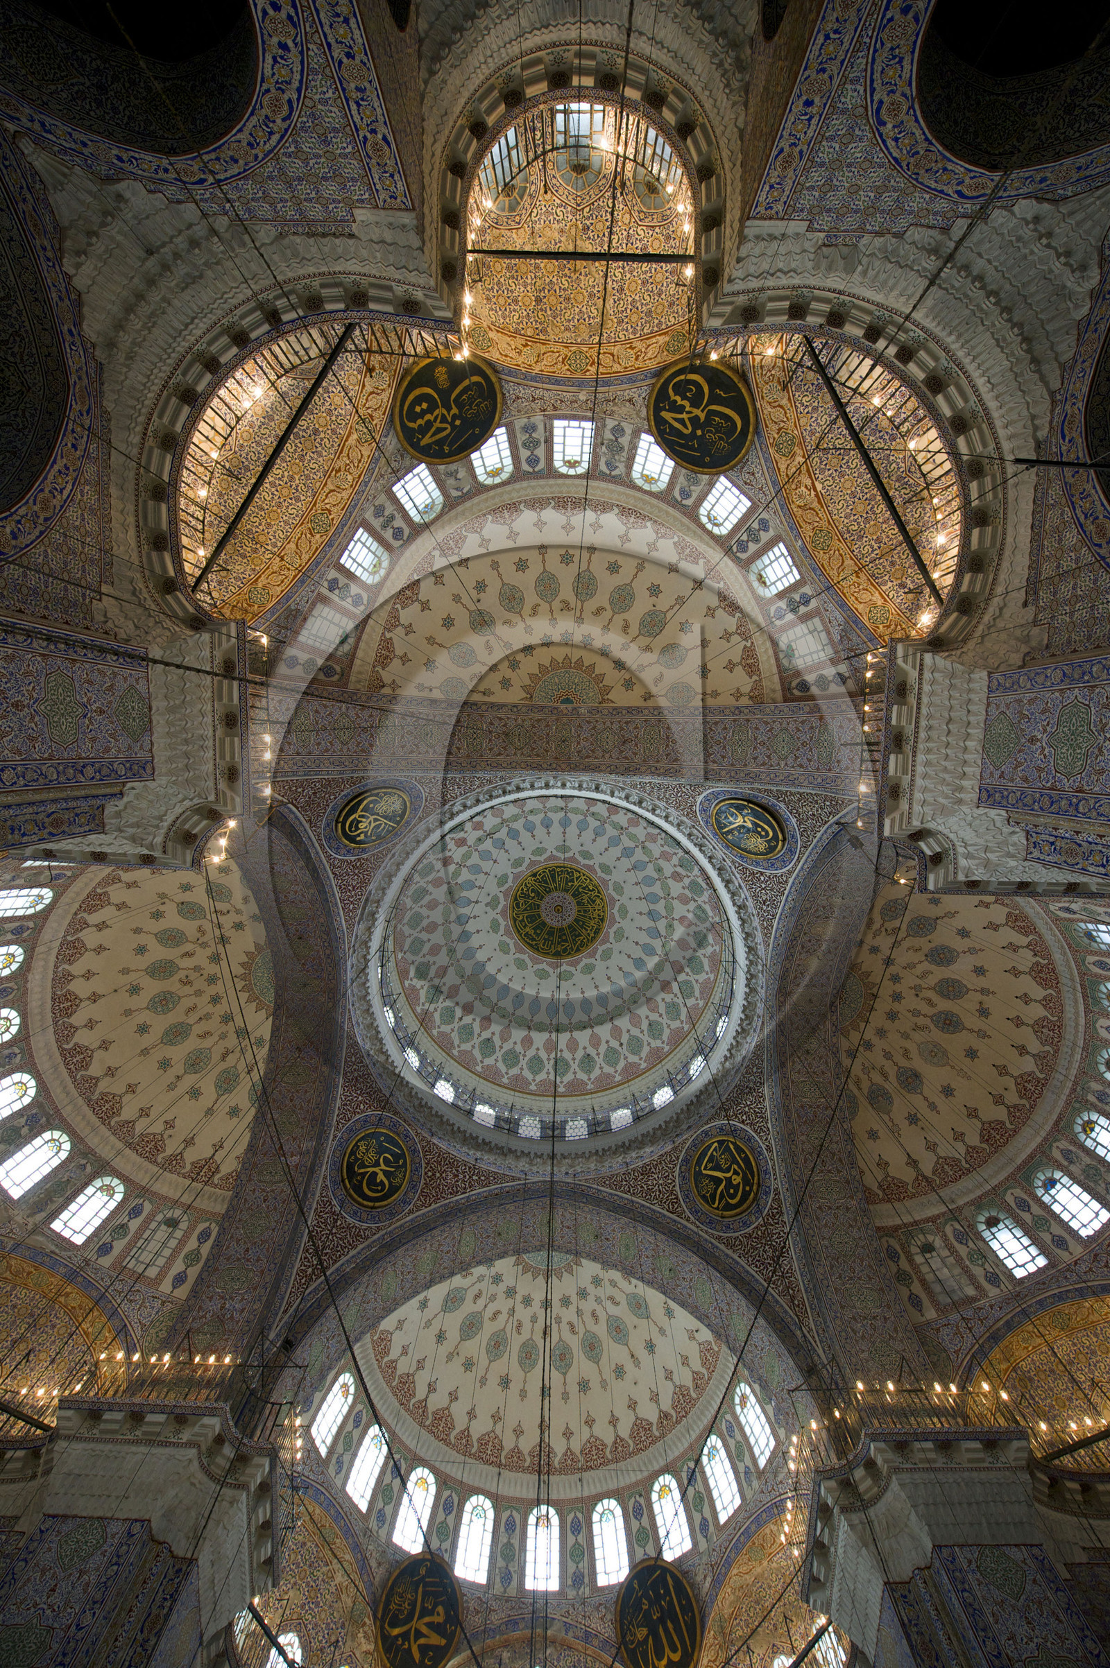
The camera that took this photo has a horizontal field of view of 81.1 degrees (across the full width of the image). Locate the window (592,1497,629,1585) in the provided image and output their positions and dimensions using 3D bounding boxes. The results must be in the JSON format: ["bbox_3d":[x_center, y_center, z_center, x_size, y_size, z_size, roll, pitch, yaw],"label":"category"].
[{"bbox_3d":[2.010,25.620,23.558,1.178,2.531,0.300,-16,-82,2],"label":"window"}]

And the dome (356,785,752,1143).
[{"bbox_3d":[0.174,5.339,33.383,16.644,12.540,16.644,2,-83,1],"label":"dome"}]

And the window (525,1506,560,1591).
[{"bbox_3d":[-0.454,25.937,23.606,1.178,2.531,0.300,2,-82,0],"label":"window"}]

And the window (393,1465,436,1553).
[{"bbox_3d":[-5.050,24.244,23.379,1.178,2.531,0.300,39,-84,-5],"label":"window"}]

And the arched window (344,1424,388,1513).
[{"bbox_3d":[-6.707,22.410,23.128,0.300,2.531,1.178,-32,-83,4],"label":"arched window"}]

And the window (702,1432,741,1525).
[{"bbox_3d":[6.017,22.823,23.163,0.300,2.531,1.178,36,-84,-5],"label":"window"}]

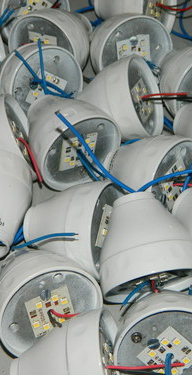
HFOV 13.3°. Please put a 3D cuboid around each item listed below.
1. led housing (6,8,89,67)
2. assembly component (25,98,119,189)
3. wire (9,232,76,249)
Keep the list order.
[{"bbox_3d":[-0.026,-0.111,0.623,0.060,0.060,0.055,23,39,20],"label":"led housing"},{"bbox_3d":[-0.023,-0.039,0.580,0.061,0.061,0.055,-24,46,-21],"label":"assembly component"},{"bbox_3d":[-0.031,0.031,0.488,0.049,0.005,0.003,-13,39,29],"label":"wire"}]

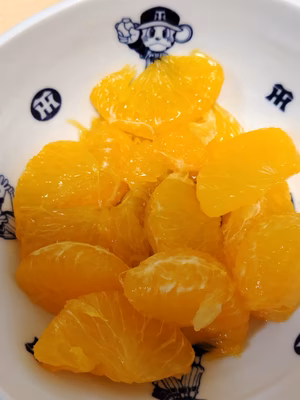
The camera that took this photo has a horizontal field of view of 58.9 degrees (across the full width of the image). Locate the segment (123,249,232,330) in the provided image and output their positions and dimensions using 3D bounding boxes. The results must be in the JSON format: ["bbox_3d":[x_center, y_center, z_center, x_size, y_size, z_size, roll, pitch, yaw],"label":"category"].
[{"bbox_3d":[0.015,0.048,0.142,0.053,0.032,0.038,7,74,2],"label":"segment"}]

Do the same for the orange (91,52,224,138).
[{"bbox_3d":[0.004,-0.062,0.157,0.071,0.024,0.043,-8,84,-1],"label":"orange"}]

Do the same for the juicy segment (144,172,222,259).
[{"bbox_3d":[0.018,0.009,0.152,0.040,0.030,0.049,-5,74,-1],"label":"juicy segment"}]

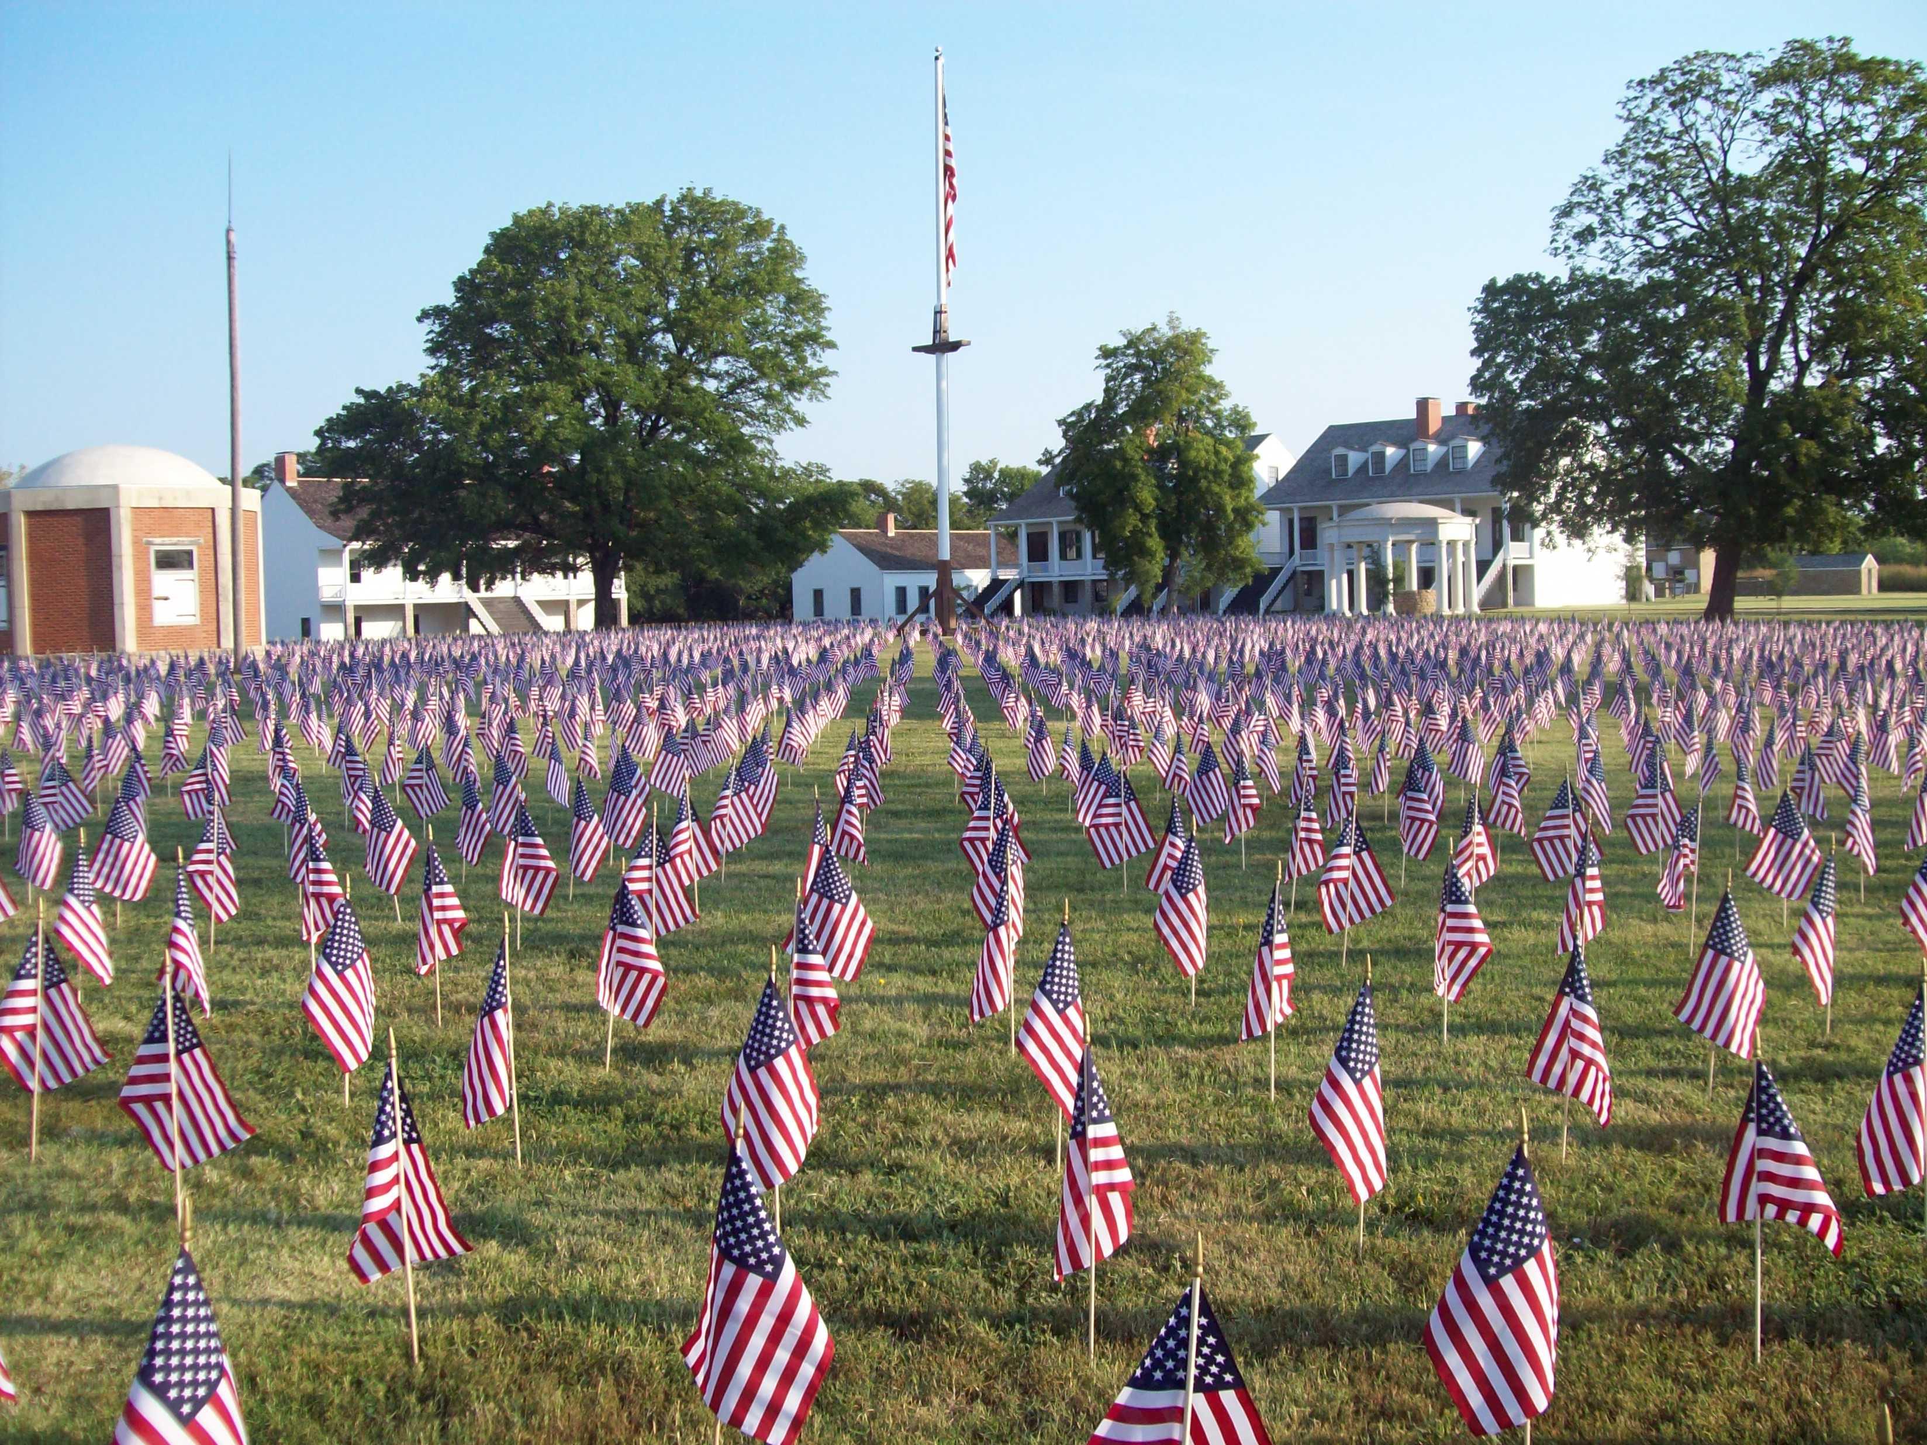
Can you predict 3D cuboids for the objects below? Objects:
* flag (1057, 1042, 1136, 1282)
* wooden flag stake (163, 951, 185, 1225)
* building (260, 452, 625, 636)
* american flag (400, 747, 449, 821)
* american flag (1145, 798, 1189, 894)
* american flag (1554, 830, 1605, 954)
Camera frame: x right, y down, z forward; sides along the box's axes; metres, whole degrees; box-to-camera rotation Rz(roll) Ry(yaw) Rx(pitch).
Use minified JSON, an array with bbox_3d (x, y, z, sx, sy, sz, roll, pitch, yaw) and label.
[{"bbox_3d":[0.260,0.876,3.978,0.154,0.454,0.150,0,4,2],"label":"flag"},{"bbox_3d":[-1.878,0.884,4.766,0.012,0.690,0.012,-4,4,-11],"label":"wooden flag stake"},{"bbox_3d":[-29.826,-9.859,112.368,12.500,10.150,17.620,3,6,45],"label":"building"},{"bbox_3d":[-3.438,0.385,12.800,0.300,0.470,0.150,-1,4,-9],"label":"american flag"},{"bbox_3d":[0.886,0.541,8.735,0.185,0.412,0.140,0,4,3],"label":"american flag"},{"bbox_3d":[2.399,0.650,7.800,0.199,0.498,0.150,0,4,17],"label":"american flag"}]

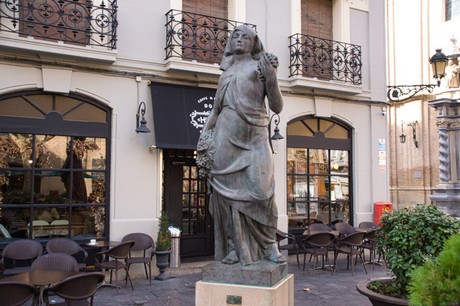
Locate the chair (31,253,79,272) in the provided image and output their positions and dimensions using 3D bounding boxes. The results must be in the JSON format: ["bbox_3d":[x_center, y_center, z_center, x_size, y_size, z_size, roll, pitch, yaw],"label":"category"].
[{"bbox_3d":[-2.278,1.730,6.393,0.580,0.820,0.580,1,-4,-15],"label":"chair"}]

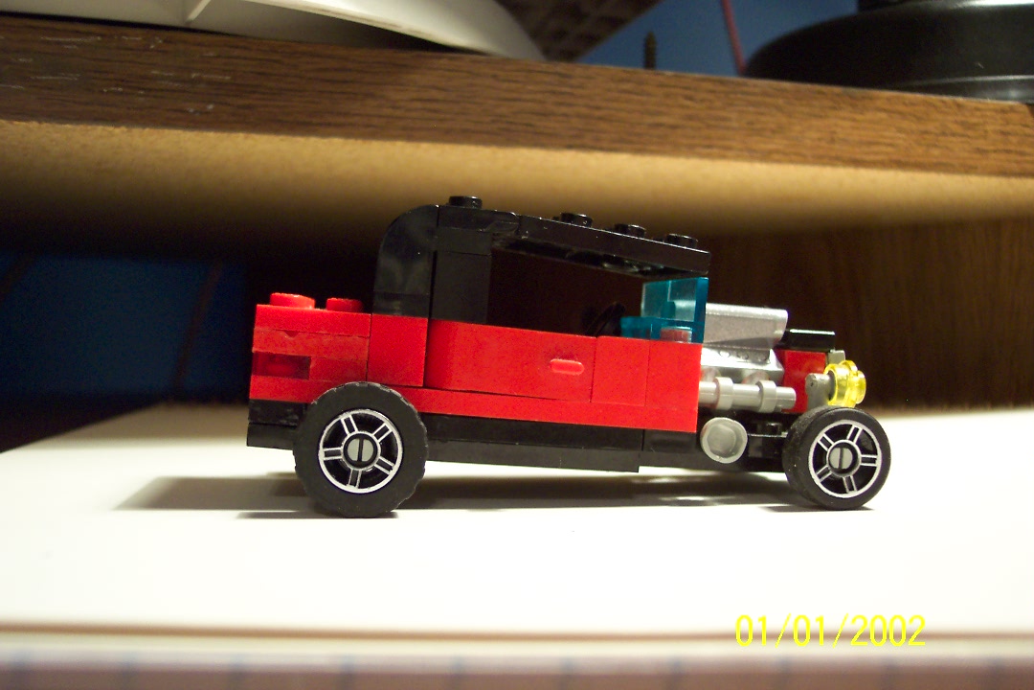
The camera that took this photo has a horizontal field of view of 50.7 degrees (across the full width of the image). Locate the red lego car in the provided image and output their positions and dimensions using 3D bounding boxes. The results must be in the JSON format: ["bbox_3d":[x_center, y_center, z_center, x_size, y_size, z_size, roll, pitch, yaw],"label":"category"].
[{"bbox_3d":[0.006,0.000,0.172,0.092,0.044,0.048,0,2,-7],"label":"red lego car"}]

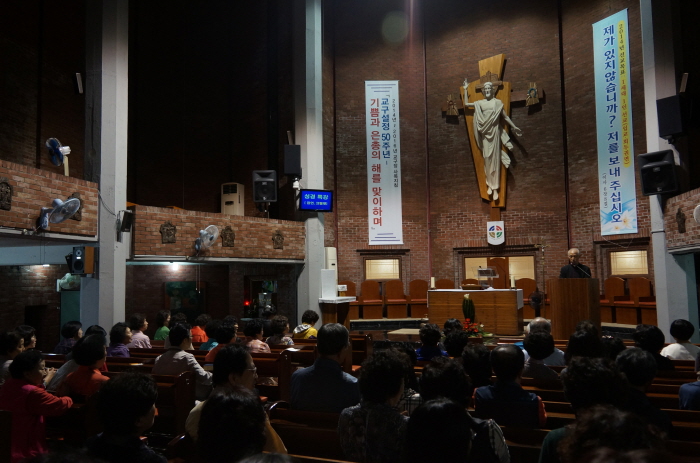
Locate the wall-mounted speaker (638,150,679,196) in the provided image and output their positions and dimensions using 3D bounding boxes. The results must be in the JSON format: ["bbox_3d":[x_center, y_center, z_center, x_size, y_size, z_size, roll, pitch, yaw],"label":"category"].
[{"bbox_3d":[5.302,-1.006,9.300,0.380,0.660,0.510,-13,5,-41],"label":"wall-mounted speaker"}]

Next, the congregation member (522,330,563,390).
[{"bbox_3d":[1.450,1.340,4.152,0.480,1.200,0.750,-2,-4,11],"label":"congregation member"}]

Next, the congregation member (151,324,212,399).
[{"bbox_3d":[-1.344,1.405,4.738,0.520,1.250,0.780,-3,-5,23],"label":"congregation member"}]

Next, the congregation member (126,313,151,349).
[{"bbox_3d":[-2.323,1.550,6.335,0.460,1.200,0.750,-3,-5,27],"label":"congregation member"}]

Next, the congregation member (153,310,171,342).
[{"bbox_3d":[-2.907,1.879,8.663,0.460,1.250,0.620,-3,-5,26],"label":"congregation member"}]

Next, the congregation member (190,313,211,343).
[{"bbox_3d":[-2.193,1.877,8.364,0.460,1.220,0.620,-3,-5,26],"label":"congregation member"}]

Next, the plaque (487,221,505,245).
[{"bbox_3d":[3.914,0.054,14.550,0.460,0.640,0.060,-3,-5,26],"label":"plaque"}]

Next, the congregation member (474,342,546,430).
[{"bbox_3d":[1.020,1.296,3.380,0.480,1.240,0.660,-2,-4,21],"label":"congregation member"}]

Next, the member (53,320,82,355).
[{"bbox_3d":[-2.717,1.510,5.635,0.460,1.190,0.750,-3,-5,27],"label":"member"}]

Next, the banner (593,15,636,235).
[{"bbox_3d":[6.186,-2.525,12.742,0.030,5.180,0.890,2,-5,-32],"label":"banner"}]

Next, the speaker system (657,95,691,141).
[{"bbox_3d":[5.557,-1.943,9.323,0.380,0.630,0.360,2,-5,-40],"label":"speaker system"}]

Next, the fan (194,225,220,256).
[{"bbox_3d":[-2.555,0.152,9.750,0.370,0.480,0.410,5,-1,24],"label":"fan"}]

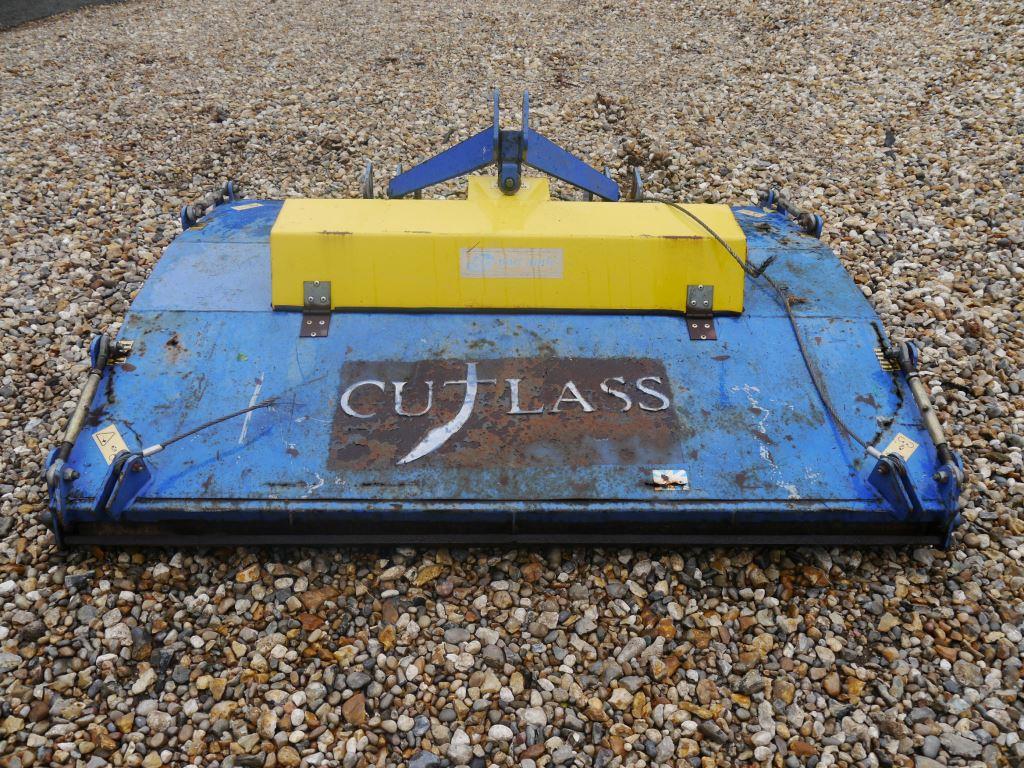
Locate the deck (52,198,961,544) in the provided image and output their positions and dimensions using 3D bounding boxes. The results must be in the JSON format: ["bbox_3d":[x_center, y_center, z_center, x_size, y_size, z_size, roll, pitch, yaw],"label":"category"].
[{"bbox_3d":[-0.016,-0.204,2.335,1.960,0.260,1.570,0,37,-2],"label":"deck"}]

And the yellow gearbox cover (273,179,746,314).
[{"bbox_3d":[-0.009,-0.378,2.215,1.220,0.230,0.350,0,37,-2],"label":"yellow gearbox cover"}]

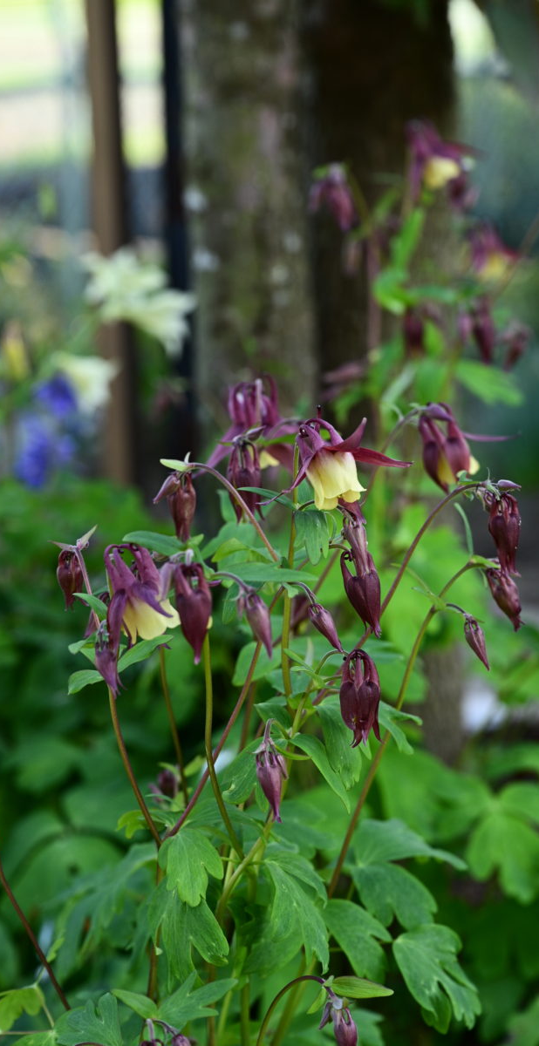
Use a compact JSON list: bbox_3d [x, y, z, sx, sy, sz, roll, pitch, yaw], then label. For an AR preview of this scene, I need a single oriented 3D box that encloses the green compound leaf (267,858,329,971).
[{"bbox_3d":[0.011,0.151,0.745,0.025,0.041,0.016,-1,15,0],"label":"green compound leaf"}]

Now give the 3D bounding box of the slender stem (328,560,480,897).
[{"bbox_3d":[0.066,0.096,0.910,0.015,0.173,0.012,24,10,0],"label":"slender stem"}]

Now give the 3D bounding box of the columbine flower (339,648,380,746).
[{"bbox_3d":[0.041,0.080,0.880,0.018,0.043,0.018,0,9,0],"label":"columbine flower"}]

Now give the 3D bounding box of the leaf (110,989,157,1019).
[{"bbox_3d":[-0.053,0.187,0.755,0.020,0.008,0.010,33,9,8],"label":"leaf"}]

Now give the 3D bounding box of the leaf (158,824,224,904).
[{"bbox_3d":[-0.030,0.131,0.740,0.025,0.031,0.013,-1,15,0],"label":"leaf"}]

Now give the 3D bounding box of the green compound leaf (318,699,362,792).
[{"bbox_3d":[0.028,0.087,0.765,0.017,0.036,0.014,-5,-5,-8],"label":"green compound leaf"}]

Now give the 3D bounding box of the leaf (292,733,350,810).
[{"bbox_3d":[0.020,0.096,0.750,0.023,0.030,0.015,-1,15,0],"label":"leaf"}]

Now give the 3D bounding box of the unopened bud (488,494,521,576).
[{"bbox_3d":[0.108,0.005,0.900,0.016,0.040,0.016,-5,7,0],"label":"unopened bud"}]

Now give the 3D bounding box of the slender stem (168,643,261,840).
[{"bbox_3d":[-0.022,0.085,0.765,0.006,0.086,0.009,25,3,5],"label":"slender stem"}]

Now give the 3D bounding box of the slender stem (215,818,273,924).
[{"bbox_3d":[-0.011,0.137,0.765,0.007,0.046,0.007,28,0,5],"label":"slender stem"}]

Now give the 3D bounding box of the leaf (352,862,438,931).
[{"bbox_3d":[0.061,0.182,0.950,0.041,0.031,0.021,-3,8,-11],"label":"leaf"}]

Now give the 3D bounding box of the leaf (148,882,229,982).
[{"bbox_3d":[-0.031,0.158,0.750,0.031,0.038,0.016,2,-6,0],"label":"leaf"}]

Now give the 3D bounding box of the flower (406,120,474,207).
[{"bbox_3d":[0.087,-0.183,0.990,0.035,0.041,0.033,-10,18,-30],"label":"flower"}]

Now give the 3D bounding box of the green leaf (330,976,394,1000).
[{"bbox_3d":[0.042,0.210,0.880,0.029,0.004,0.009,1,30,3],"label":"green leaf"}]

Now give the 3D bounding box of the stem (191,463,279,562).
[{"bbox_3d":[-0.016,-0.005,0.890,0.011,0.061,0.009,-42,6,0],"label":"stem"}]

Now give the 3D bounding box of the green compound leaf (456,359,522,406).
[{"bbox_3d":[0.138,-0.088,1.220,0.042,0.025,0.025,-2,14,-6],"label":"green compound leaf"}]

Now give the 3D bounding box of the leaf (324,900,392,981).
[{"bbox_3d":[0.041,0.197,0.920,0.032,0.035,0.019,-3,8,-11],"label":"leaf"}]

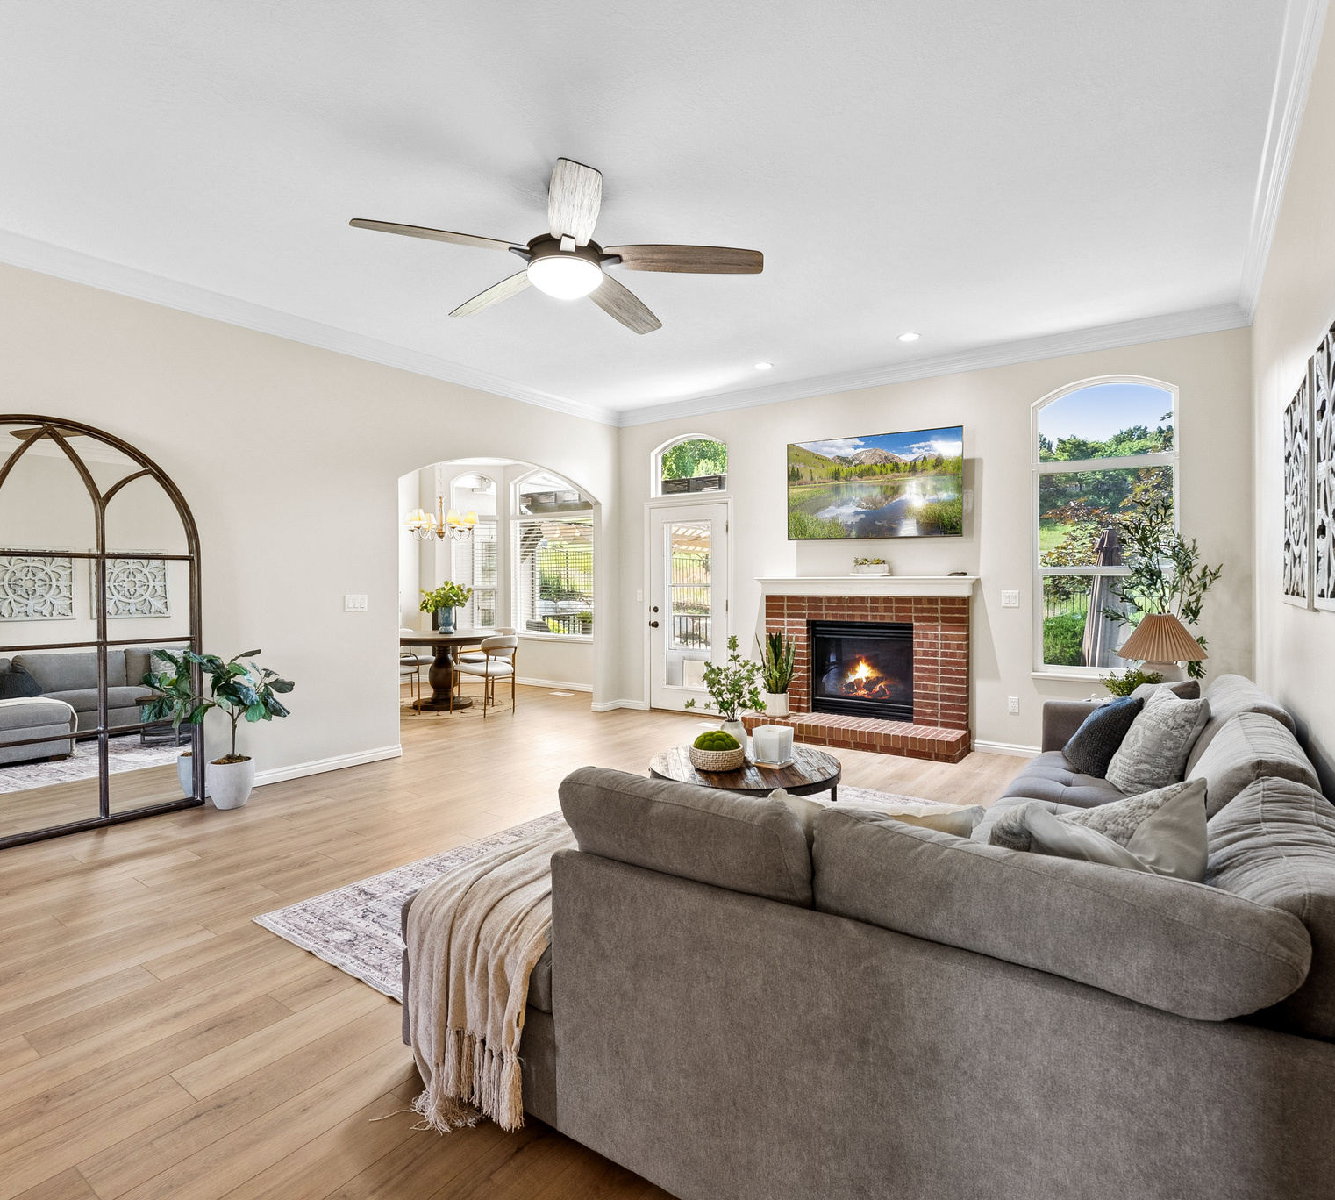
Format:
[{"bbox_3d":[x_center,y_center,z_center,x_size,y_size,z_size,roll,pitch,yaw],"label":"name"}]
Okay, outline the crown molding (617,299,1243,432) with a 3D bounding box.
[{"bbox_3d":[1.593,-1.834,5.839,5.080,0.130,0.110,0,1,33],"label":"crown molding"}]

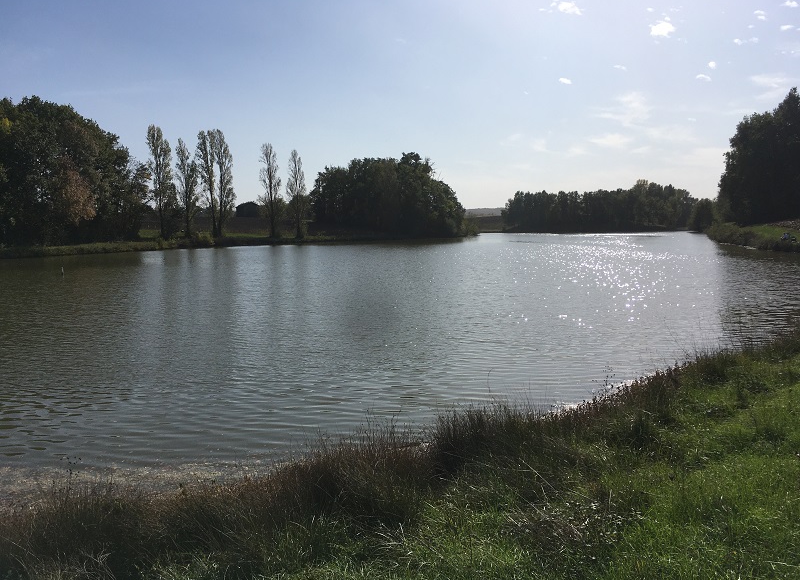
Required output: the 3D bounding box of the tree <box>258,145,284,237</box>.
[{"bbox_3d":[-18.700,-14.401,97.000,3.500,13.700,3.500,-1,6,0],"label":"tree"}]

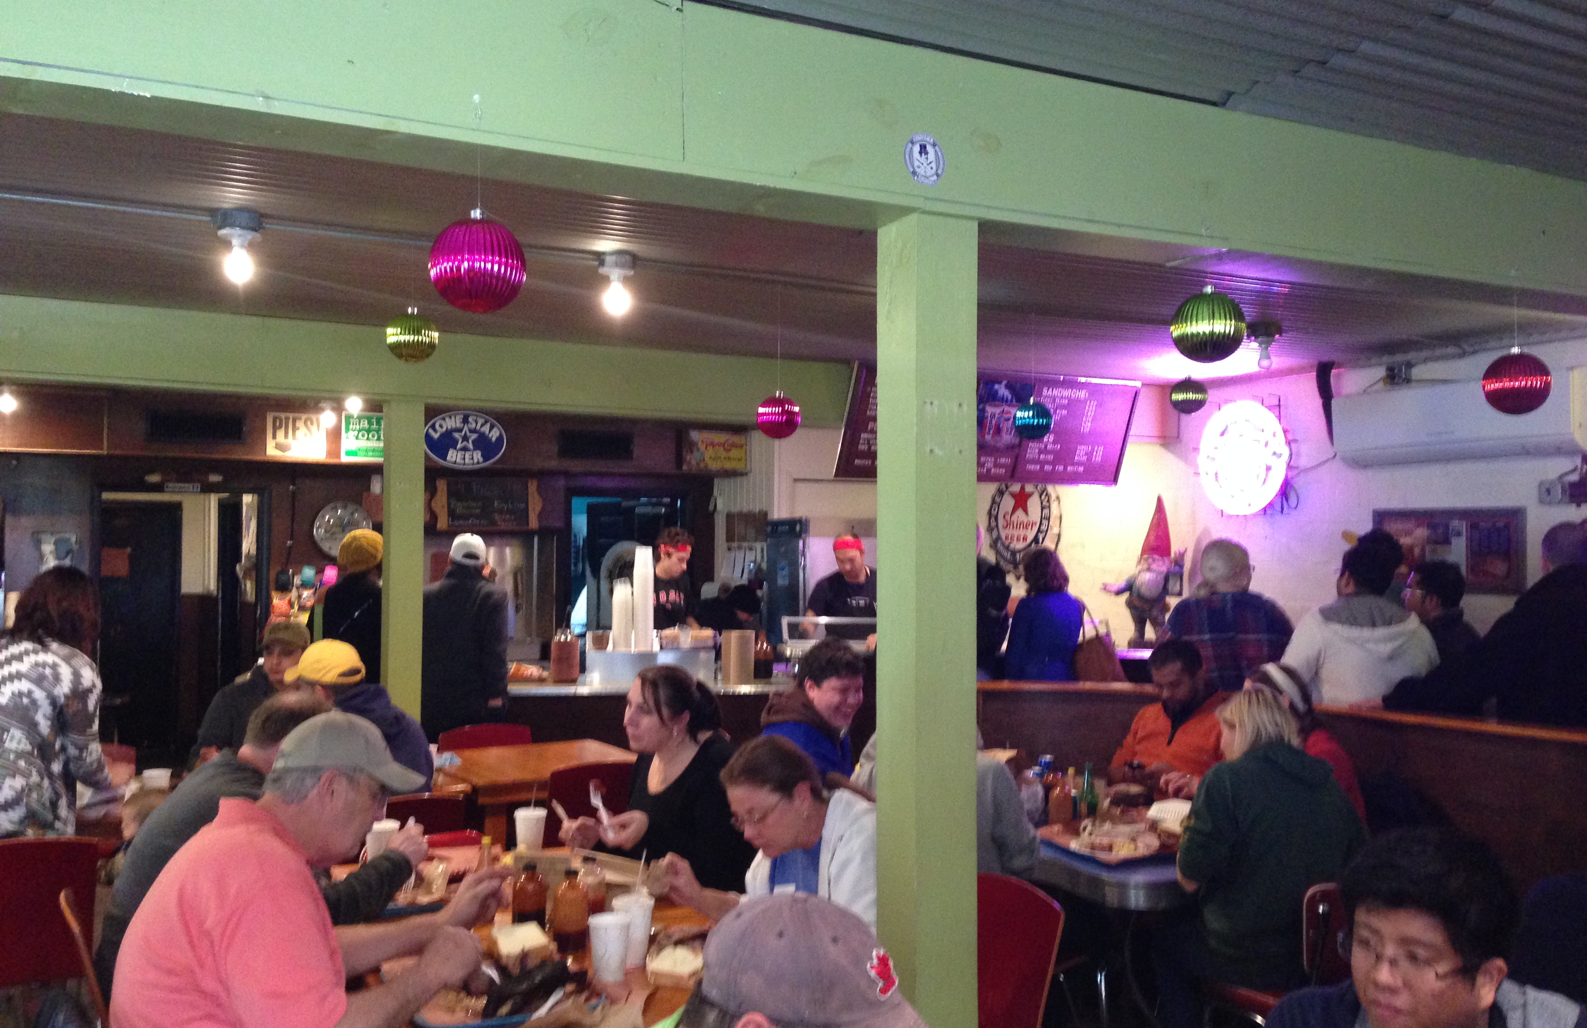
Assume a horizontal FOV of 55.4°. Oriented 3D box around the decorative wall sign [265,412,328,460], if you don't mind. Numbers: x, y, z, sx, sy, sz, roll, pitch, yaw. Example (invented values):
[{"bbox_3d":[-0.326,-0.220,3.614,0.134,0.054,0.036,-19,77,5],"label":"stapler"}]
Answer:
[{"bbox_3d":[-2.922,-0.461,8.900,0.337,0.270,0.020,1,-2,-27],"label":"decorative wall sign"}]

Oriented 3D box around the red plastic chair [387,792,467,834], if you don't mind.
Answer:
[{"bbox_3d":[-1.455,1.385,5.352,0.450,0.830,0.520,1,-2,-33],"label":"red plastic chair"}]

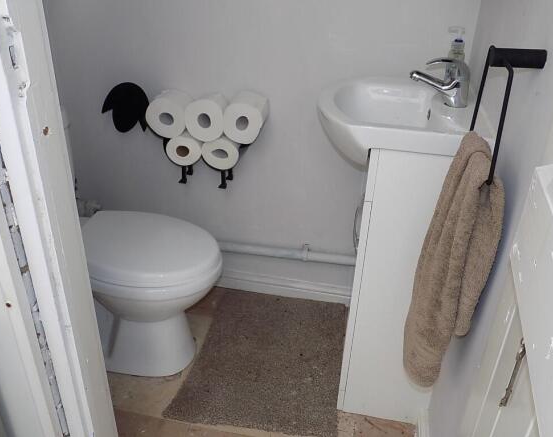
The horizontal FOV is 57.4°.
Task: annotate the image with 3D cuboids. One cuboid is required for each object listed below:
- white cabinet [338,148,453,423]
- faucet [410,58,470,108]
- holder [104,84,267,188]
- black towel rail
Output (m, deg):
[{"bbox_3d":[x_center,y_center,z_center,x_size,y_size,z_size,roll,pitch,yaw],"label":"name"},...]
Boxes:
[{"bbox_3d":[0.345,0.107,1.415,0.240,0.771,0.449,8,28,10],"label":"white cabinet"},{"bbox_3d":[0.379,-0.316,1.163,0.145,0.112,0.054,8,28,10],"label":"faucet"},{"bbox_3d":[-0.318,-0.257,1.628,0.585,0.307,0.119,8,28,10],"label":"holder"},{"bbox_3d":[0.342,-0.165,0.741,0.079,0.170,0.232,8,28,10],"label":"black towel rail"}]

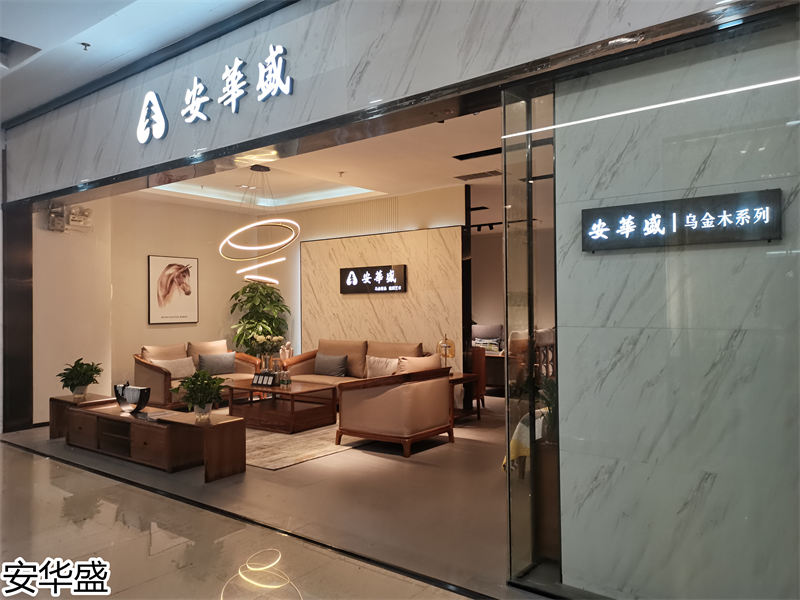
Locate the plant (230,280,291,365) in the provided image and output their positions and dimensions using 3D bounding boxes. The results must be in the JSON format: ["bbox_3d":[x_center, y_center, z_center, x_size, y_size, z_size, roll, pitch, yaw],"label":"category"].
[{"bbox_3d":[-2.343,0.638,10.106,0.956,1.882,0.956,-1,-1,37],"label":"plant"}]

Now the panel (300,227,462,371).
[{"bbox_3d":[-0.386,0.272,9.367,3.205,2.558,0.073,-1,-1,37],"label":"panel"}]

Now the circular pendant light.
[{"bbox_3d":[-1.811,-0.973,7.747,1.000,1.544,1.000,-1,0,0],"label":"circular pendant light"}]

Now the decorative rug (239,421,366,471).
[{"bbox_3d":[-1.584,1.541,7.418,3.175,0.015,2.749,-1,-1,37],"label":"decorative rug"}]

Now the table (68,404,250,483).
[{"bbox_3d":[-2.465,1.314,5.915,2.455,0.463,0.448,-1,-1,37],"label":"table"}]

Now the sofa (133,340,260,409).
[{"bbox_3d":[-2.890,1.117,8.652,0.882,0.911,1.543,-1,-1,37],"label":"sofa"}]

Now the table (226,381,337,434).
[{"bbox_3d":[-1.443,1.317,7.441,1.029,0.460,0.691,-1,-1,37],"label":"table"}]

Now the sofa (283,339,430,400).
[{"bbox_3d":[-0.544,1.093,8.806,2.425,0.911,0.956,-1,-1,37],"label":"sofa"}]

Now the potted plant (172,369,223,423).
[{"bbox_3d":[-1.802,0.847,5.450,0.456,0.456,0.456,-1,-1,37],"label":"potted plant"}]

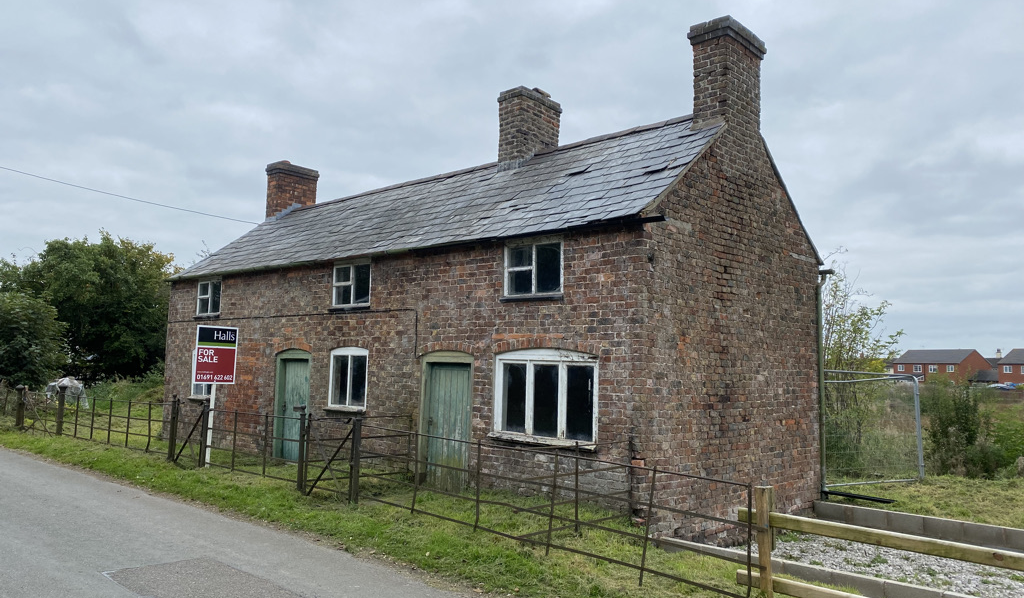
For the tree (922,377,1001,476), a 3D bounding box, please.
[{"bbox_3d":[9.163,2.636,15.688,1.650,1.978,1.500,-2,-6,30],"label":"tree"}]

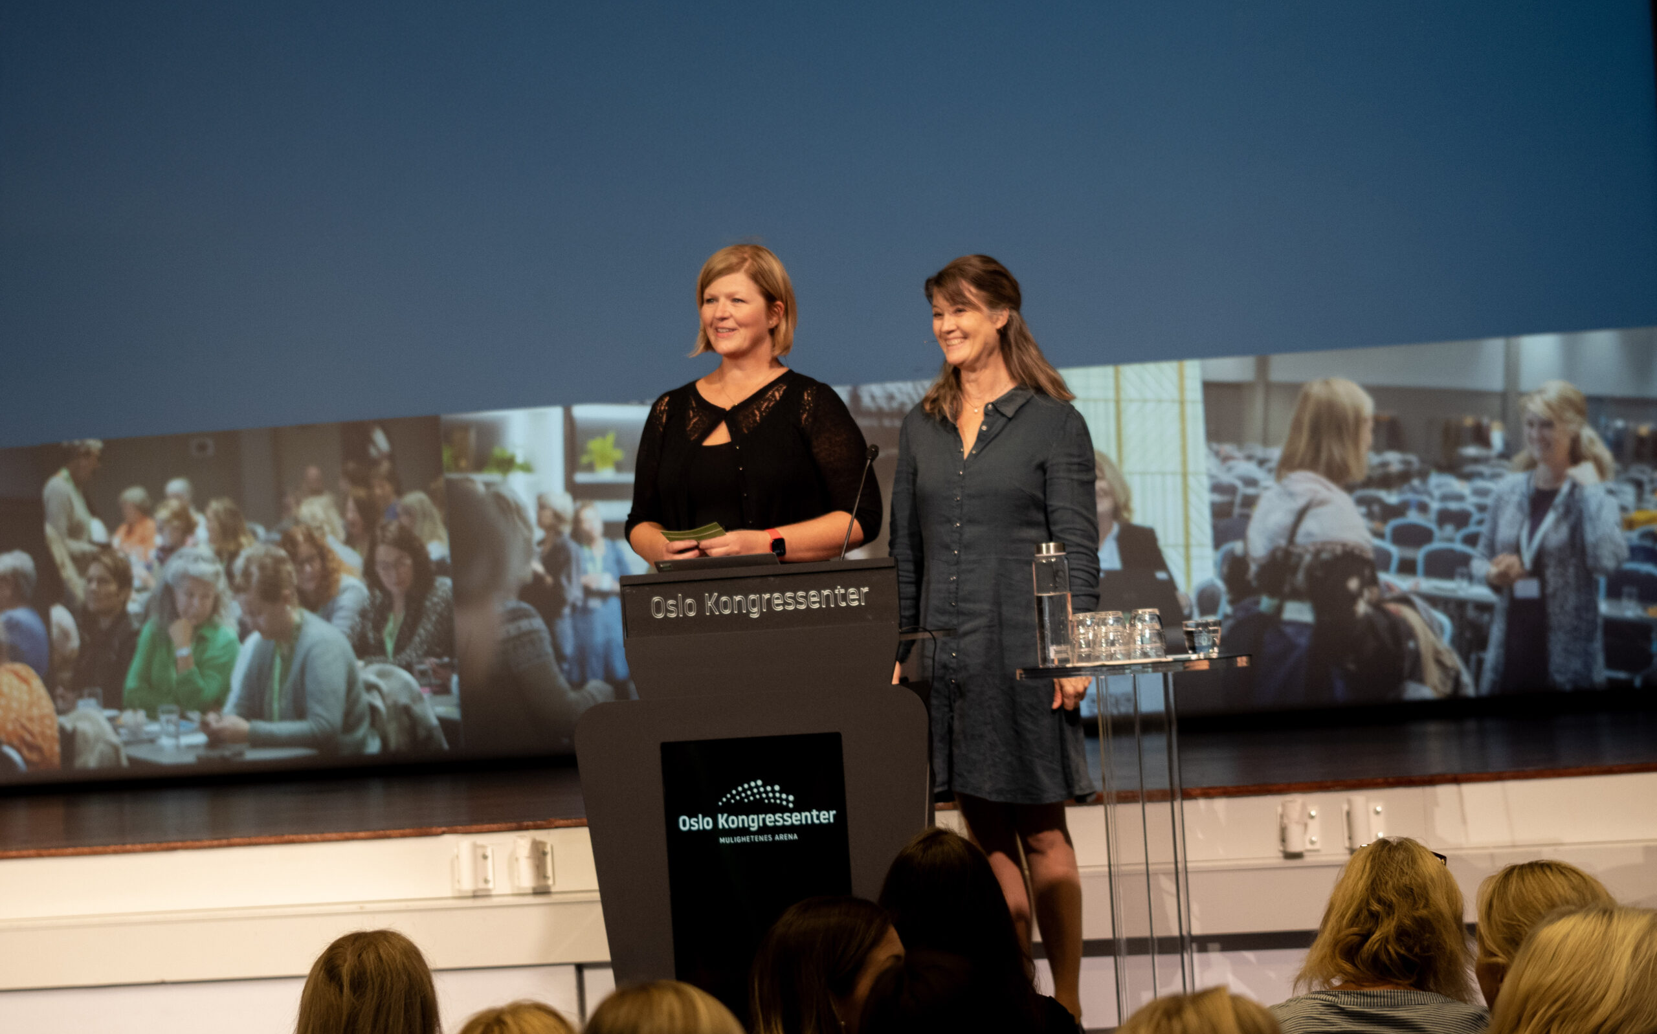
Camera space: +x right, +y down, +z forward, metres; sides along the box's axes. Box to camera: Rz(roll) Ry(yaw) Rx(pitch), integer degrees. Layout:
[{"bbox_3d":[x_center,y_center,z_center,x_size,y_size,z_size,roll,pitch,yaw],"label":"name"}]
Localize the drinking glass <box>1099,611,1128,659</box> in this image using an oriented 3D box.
[{"bbox_3d":[0.594,0.248,11.970,0.075,0.103,0.075,-4,-1,0],"label":"drinking glass"}]

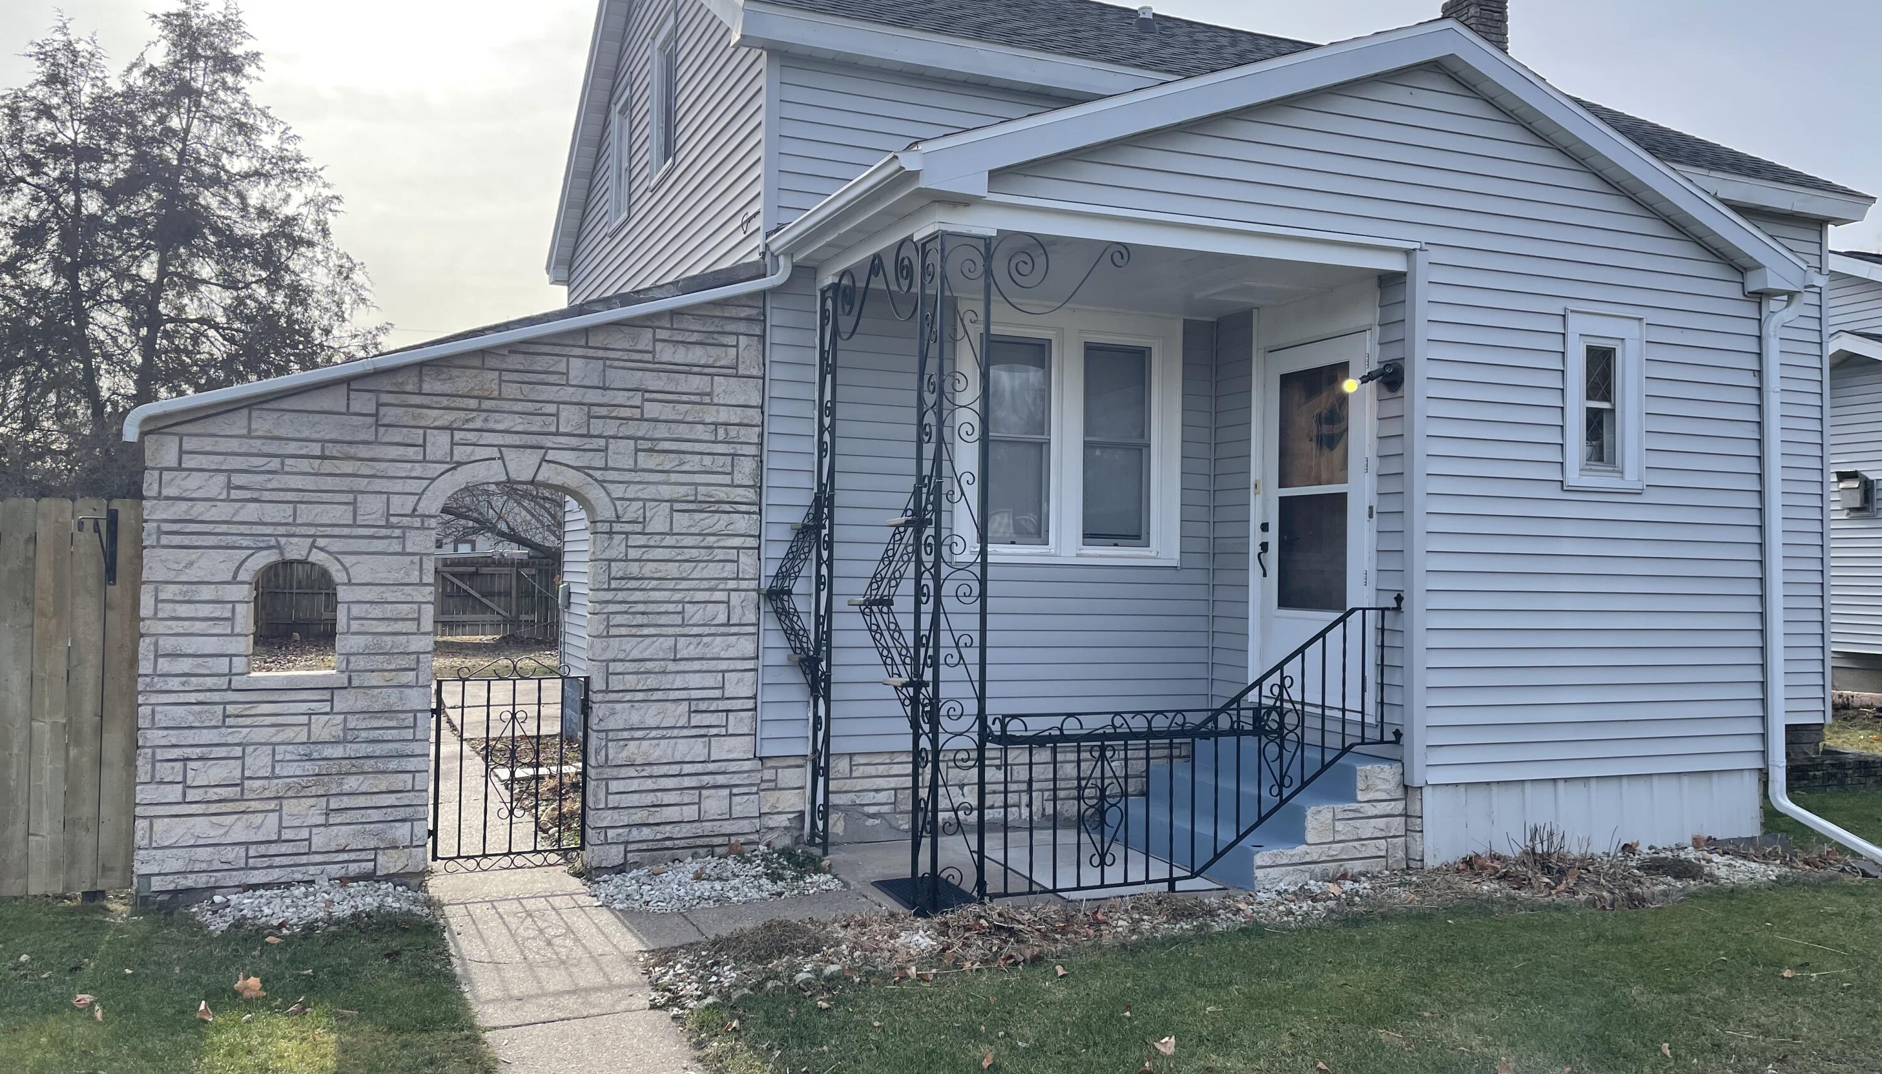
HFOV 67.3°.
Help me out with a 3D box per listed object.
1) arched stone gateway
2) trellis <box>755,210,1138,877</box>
[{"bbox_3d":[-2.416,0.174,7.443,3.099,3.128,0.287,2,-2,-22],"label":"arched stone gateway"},{"bbox_3d":[-0.068,0.162,7.221,1.376,3.059,1.822,2,-2,-22],"label":"trellis"}]

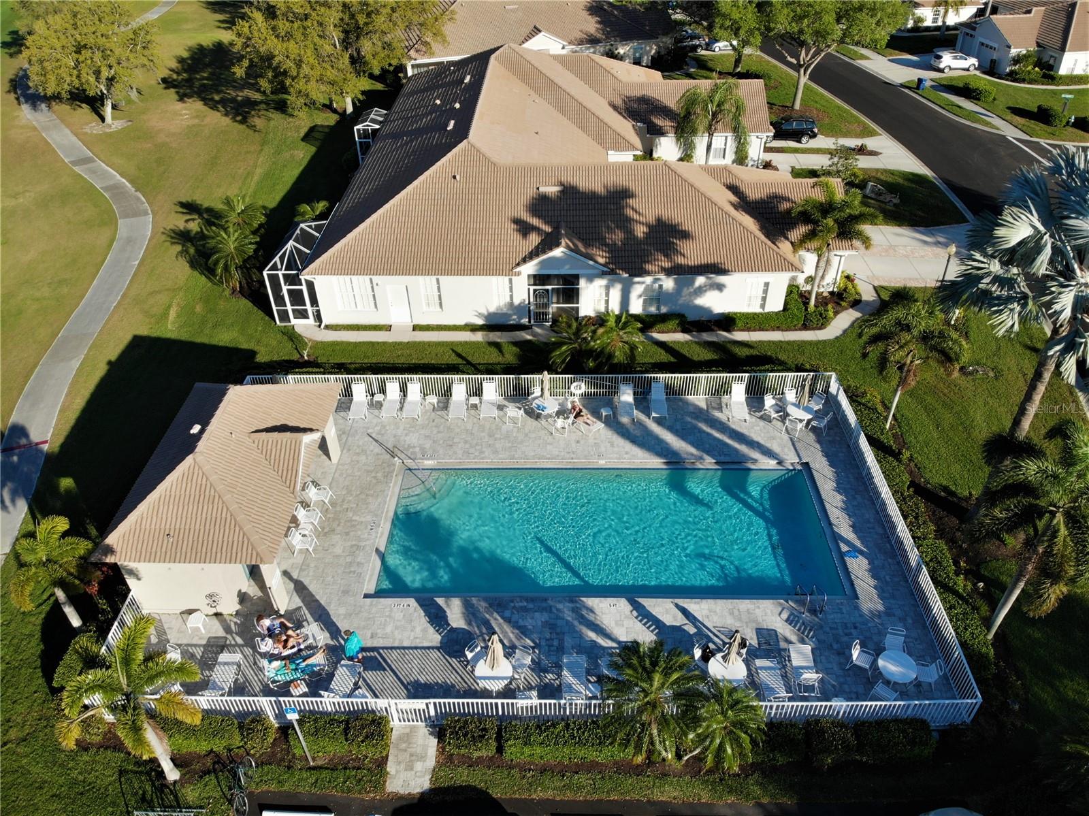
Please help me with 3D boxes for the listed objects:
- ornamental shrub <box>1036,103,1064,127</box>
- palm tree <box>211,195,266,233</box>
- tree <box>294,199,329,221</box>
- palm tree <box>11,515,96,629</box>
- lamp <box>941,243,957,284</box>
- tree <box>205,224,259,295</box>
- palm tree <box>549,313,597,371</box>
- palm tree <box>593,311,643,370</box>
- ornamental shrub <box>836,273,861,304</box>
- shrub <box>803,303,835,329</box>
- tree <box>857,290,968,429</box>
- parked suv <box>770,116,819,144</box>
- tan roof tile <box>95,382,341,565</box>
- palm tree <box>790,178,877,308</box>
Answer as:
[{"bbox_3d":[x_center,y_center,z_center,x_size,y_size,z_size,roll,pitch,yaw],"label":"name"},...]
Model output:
[{"bbox_3d":[40.132,-23.154,59.790,1.700,1.300,2.000,-5,39,-5],"label":"ornamental shrub"},{"bbox_3d":[-16.485,-9.592,41.412,2.900,3.800,2.900,0,39,1],"label":"palm tree"},{"bbox_3d":[-12.580,-9.744,41.892,2.200,3.800,2.200,0,39,1],"label":"tree"},{"bbox_3d":[-14.493,5.391,22.615,2.500,4.000,2.500,0,39,1],"label":"palm tree"},{"bbox_3d":[20.835,-7.365,39.121,0.430,2.600,0.430,0,39,1],"label":"lamp"},{"bbox_3d":[-15.974,-7.427,38.920,2.900,3.700,2.900,0,39,2],"label":"tree"},{"bbox_3d":[1.332,-2.357,32.405,2.300,3.400,2.400,0,39,2],"label":"palm tree"},{"bbox_3d":[3.167,-2.915,33.684,2.400,3.000,2.400,0,39,1],"label":"palm tree"},{"bbox_3d":[15.717,-6.170,38.950,1.200,1.100,1.100,0,39,1],"label":"ornamental shrub"},{"bbox_3d":[13.507,-4.524,37.157,1.400,0.850,1.000,0,39,1],"label":"shrub"},{"bbox_3d":[13.753,-1.381,29.001,3.800,5.700,3.800,0,39,2],"label":"tree"},{"bbox_3d":[18.216,-20.960,56.797,4.560,1.680,1.800,2,39,4],"label":"parked suv"},{"bbox_3d":[-10.668,1.072,25.187,5.550,2.200,8.800,0,39,2],"label":"tan roof tile"},{"bbox_3d":[13.704,-7.752,36.599,4.000,5.900,4.000,0,39,1],"label":"palm tree"}]

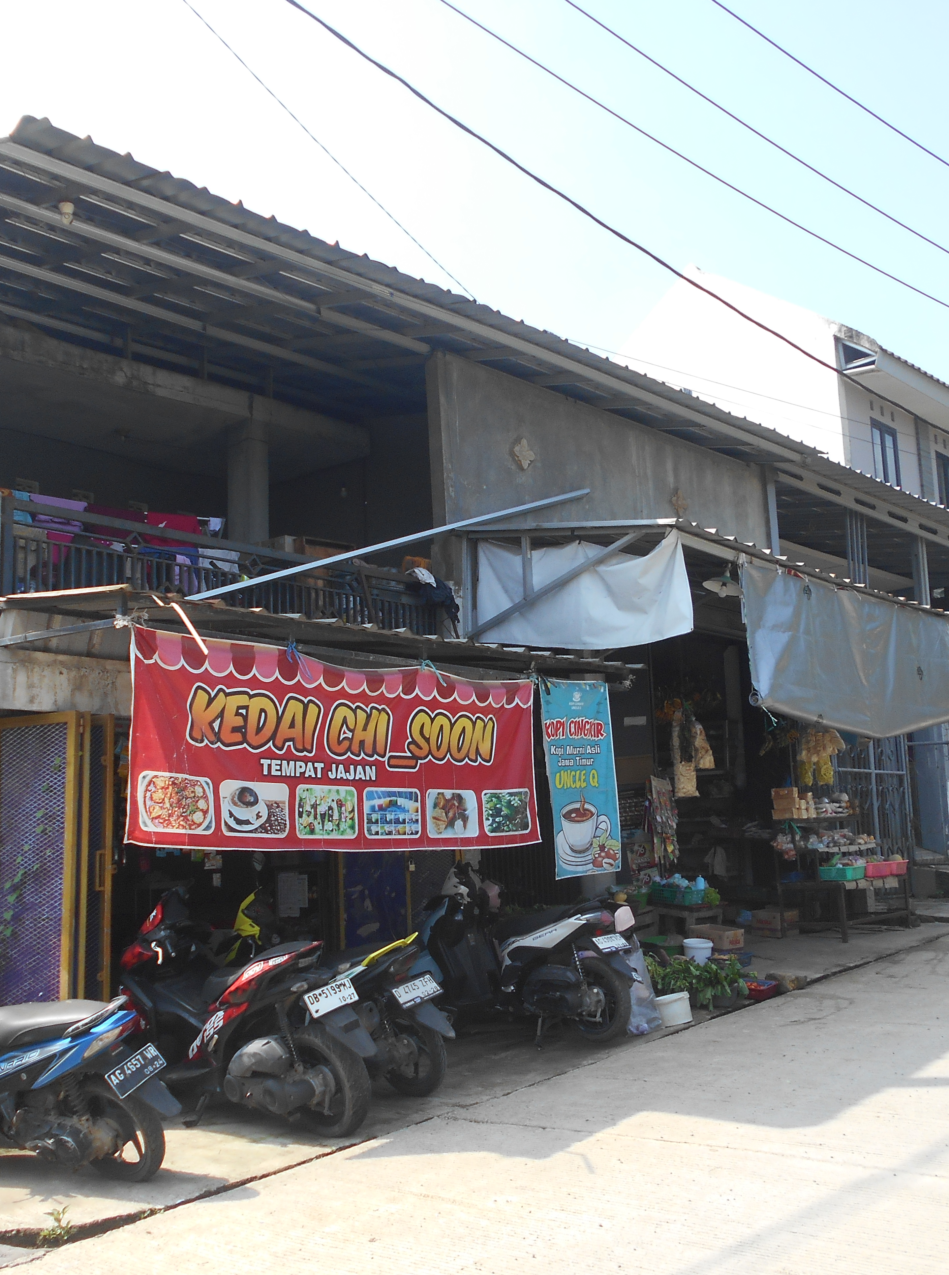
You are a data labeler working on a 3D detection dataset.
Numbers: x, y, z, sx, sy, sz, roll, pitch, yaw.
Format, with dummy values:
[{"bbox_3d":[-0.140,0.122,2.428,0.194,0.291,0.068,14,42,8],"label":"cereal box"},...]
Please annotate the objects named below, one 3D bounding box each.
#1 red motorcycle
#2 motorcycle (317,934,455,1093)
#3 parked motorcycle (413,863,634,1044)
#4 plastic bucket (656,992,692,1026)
[{"bbox_3d":[-1.171,1.935,6.638,1.950,1.120,0.710,-11,-13,43],"label":"red motorcycle"},{"bbox_3d":[-0.809,1.978,7.234,1.880,1.100,0.690,-10,-12,40],"label":"motorcycle"},{"bbox_3d":[0.279,1.990,8.250,1.880,1.130,0.690,-10,-12,39],"label":"parked motorcycle"},{"bbox_3d":[1.298,2.395,8.306,0.225,0.205,0.225,-2,-9,0],"label":"plastic bucket"}]

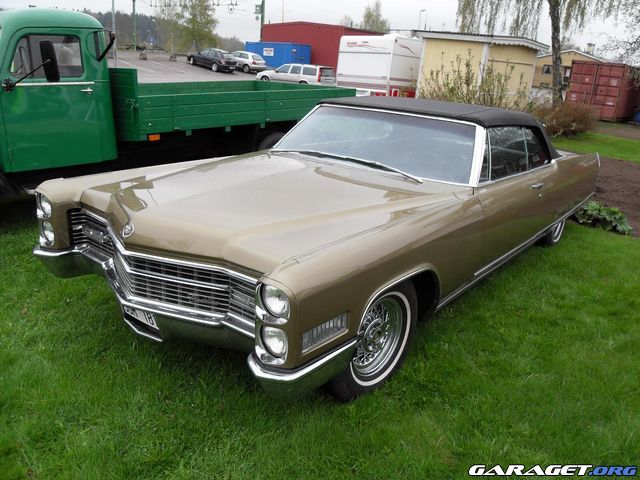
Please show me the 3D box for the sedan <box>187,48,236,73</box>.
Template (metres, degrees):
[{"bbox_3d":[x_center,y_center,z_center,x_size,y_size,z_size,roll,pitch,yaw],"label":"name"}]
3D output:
[{"bbox_3d":[-8.989,-14.809,42.403,4.600,1.430,1.760,22,25,31],"label":"sedan"}]

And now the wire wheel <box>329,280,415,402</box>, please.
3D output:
[{"bbox_3d":[0.253,0.493,2.786,0.220,0.710,0.710,20,24,39],"label":"wire wheel"}]

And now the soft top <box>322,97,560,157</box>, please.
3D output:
[{"bbox_3d":[1.180,-1.045,4.854,1.550,0.480,2.200,17,23,34],"label":"soft top"}]

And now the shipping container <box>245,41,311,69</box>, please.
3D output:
[{"bbox_3d":[-4.122,-17.687,49.762,6.060,2.500,2.440,17,23,35],"label":"shipping container"}]

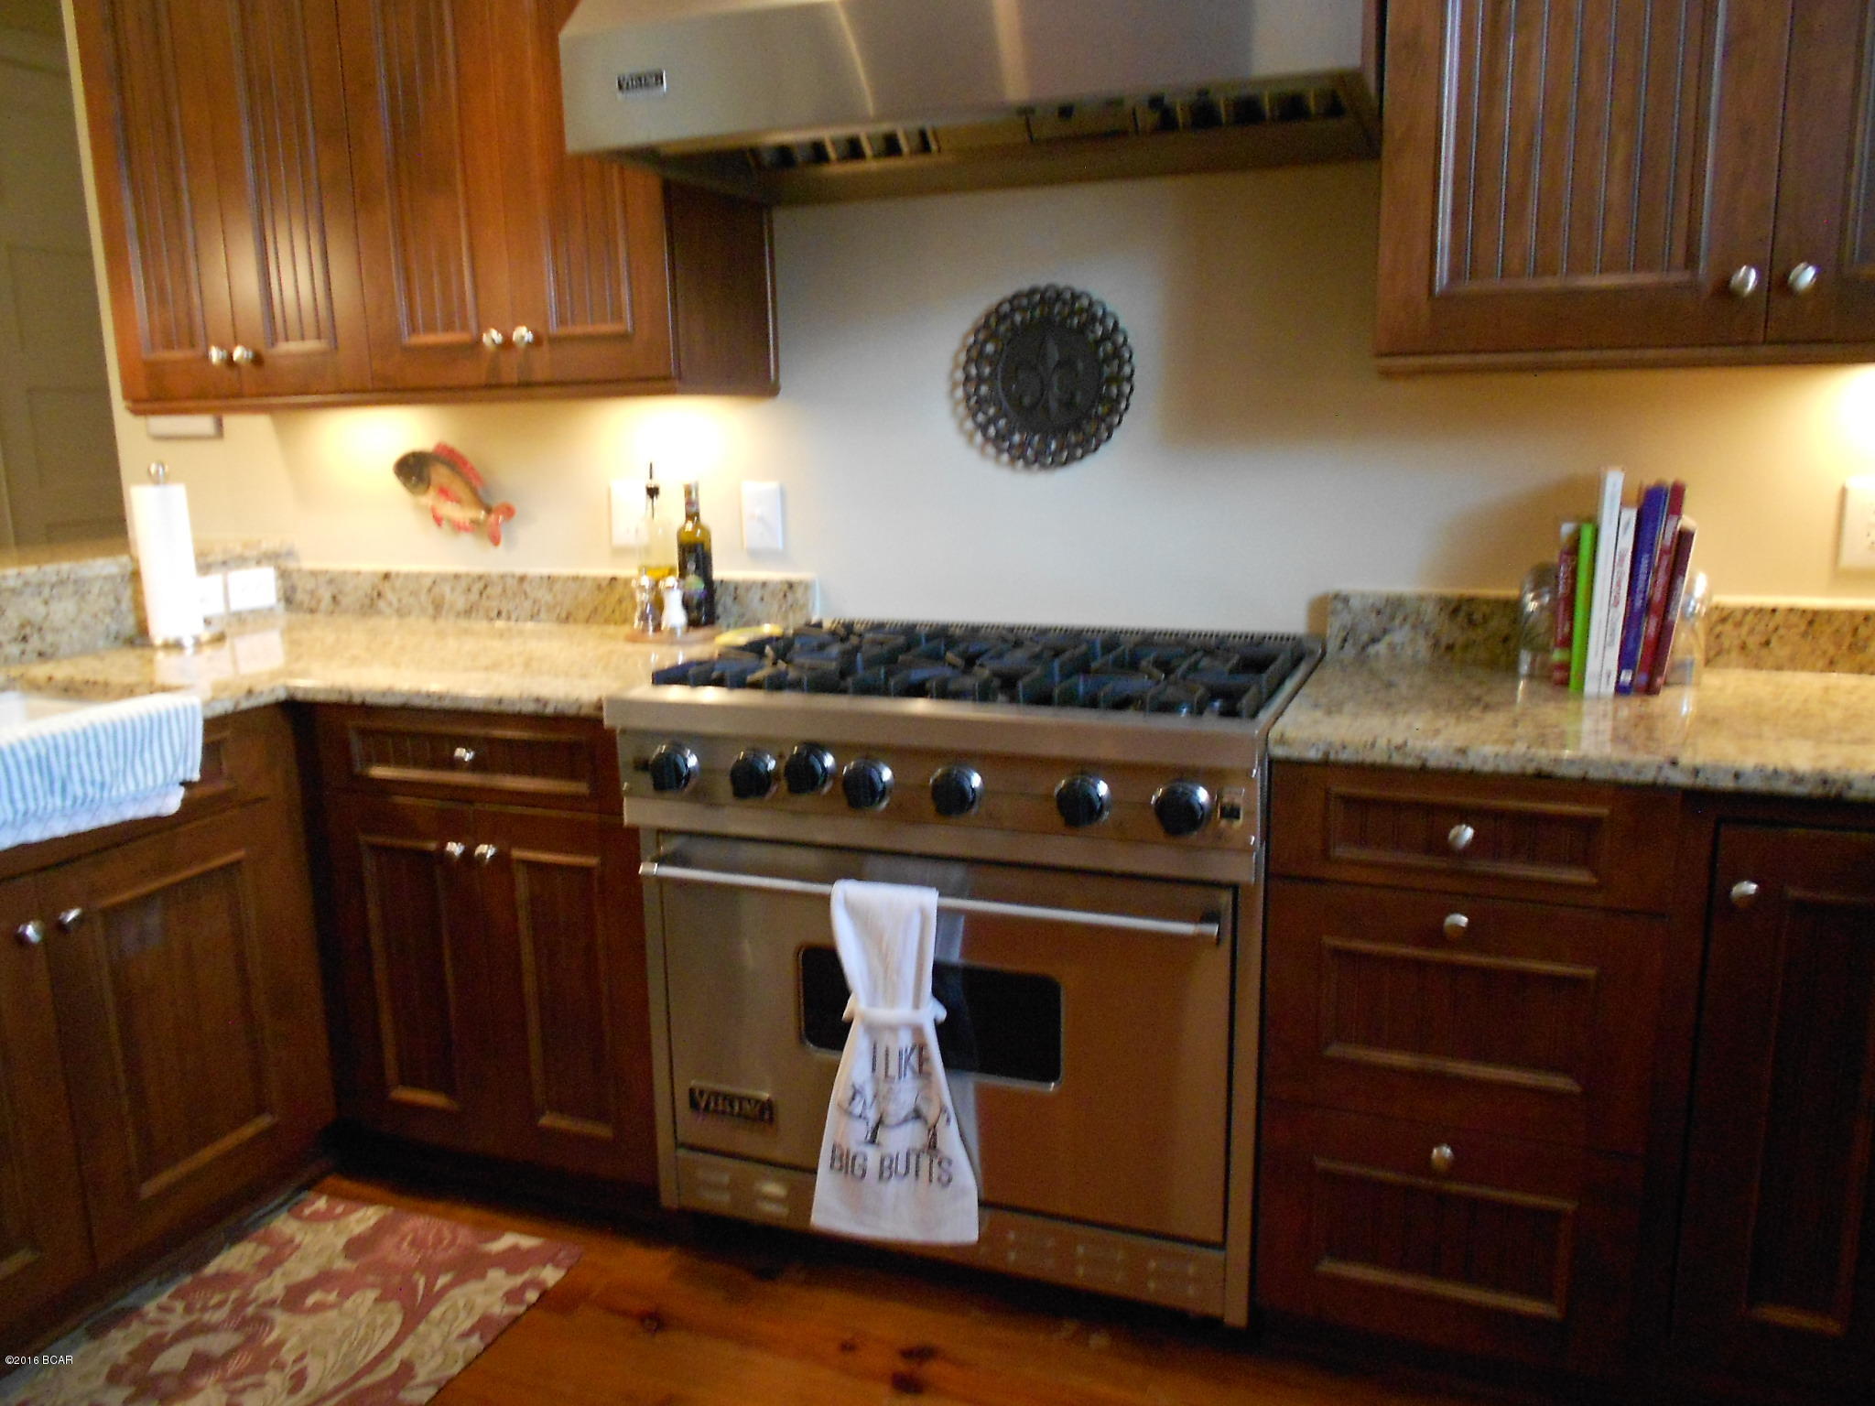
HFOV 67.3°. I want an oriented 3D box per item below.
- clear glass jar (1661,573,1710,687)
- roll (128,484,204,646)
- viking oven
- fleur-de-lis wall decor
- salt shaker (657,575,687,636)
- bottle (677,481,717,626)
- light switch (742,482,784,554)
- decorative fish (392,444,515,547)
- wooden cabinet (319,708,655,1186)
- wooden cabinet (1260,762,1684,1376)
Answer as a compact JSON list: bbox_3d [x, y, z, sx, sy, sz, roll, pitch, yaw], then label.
[{"bbox_3d":[1.044,-0.112,2.003,0.087,0.165,0.087,3,12,21],"label":"clear glass jar"},{"bbox_3d":[-1.422,-0.258,2.608,0.096,0.284,0.096,-1,11,0],"label":"roll"},{"bbox_3d":[0.090,0.372,2.231,0.908,0.910,0.730,3,12,21],"label":"viking oven"},{"bbox_3d":[0.190,-0.558,2.410,0.302,0.305,0.022,3,12,21],"label":"fleur-de-lis wall decor"},{"bbox_3d":[-0.493,-0.186,2.637,0.047,0.102,0.047,3,12,21],"label":"salt shaker"},{"bbox_3d":[-0.461,-0.280,2.674,0.065,0.272,0.065,-1,11,0],"label":"bottle"},{"bbox_3d":[-0.331,-0.353,2.664,0.077,0.122,0.012,3,12,21],"label":"light switch"},{"bbox_3d":[-0.999,-0.433,2.889,0.305,0.175,0.040,23,18,15],"label":"decorative fish"},{"bbox_3d":[-0.614,0.313,2.519,0.605,0.751,0.660,3,12,21],"label":"wooden cabinet"},{"bbox_3d":[0.738,0.387,2.011,0.448,0.751,0.660,3,12,21],"label":"wooden cabinet"}]

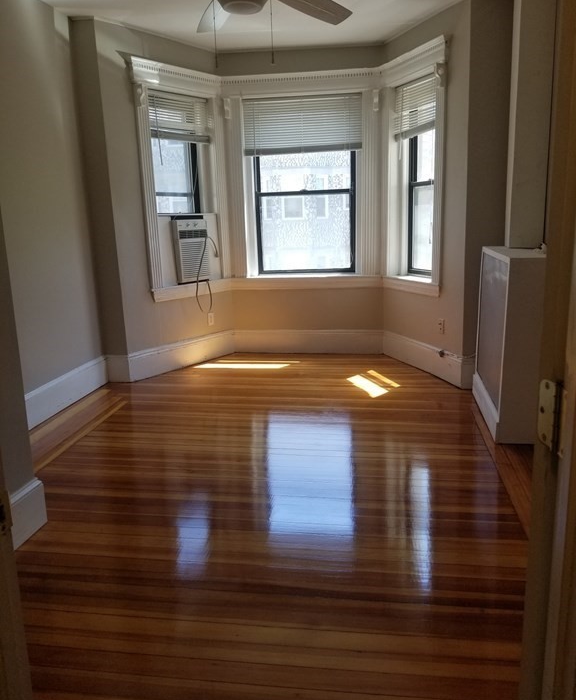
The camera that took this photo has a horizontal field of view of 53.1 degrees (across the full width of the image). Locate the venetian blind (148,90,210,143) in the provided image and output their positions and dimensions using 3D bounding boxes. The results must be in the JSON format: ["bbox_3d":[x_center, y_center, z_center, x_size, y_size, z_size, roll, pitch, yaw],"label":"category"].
[{"bbox_3d":[-0.940,-1.996,4.942,0.045,0.390,0.723,8,16,38],"label":"venetian blind"}]

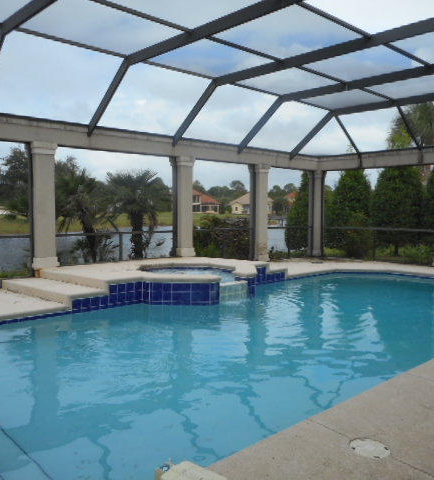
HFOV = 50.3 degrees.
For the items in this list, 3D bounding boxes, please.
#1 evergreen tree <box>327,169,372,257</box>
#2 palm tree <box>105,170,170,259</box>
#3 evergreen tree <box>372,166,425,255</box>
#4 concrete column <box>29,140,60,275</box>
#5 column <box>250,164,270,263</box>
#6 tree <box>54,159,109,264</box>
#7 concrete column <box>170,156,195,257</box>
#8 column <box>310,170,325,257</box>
[{"bbox_3d":[4.873,-1.136,16.495,1.700,3.260,1.700,1,4,16],"label":"evergreen tree"},{"bbox_3d":[-2.251,-0.427,12.626,1.750,2.990,1.750,0,4,-10],"label":"palm tree"},{"bbox_3d":[6.015,-1.113,15.391,1.900,3.270,1.900,2,4,21],"label":"evergreen tree"},{"bbox_3d":[-3.336,-0.645,8.838,0.430,2.310,0.430,-3,5,-42],"label":"concrete column"},{"bbox_3d":[1.173,-0.724,12.879,0.430,2.600,0.430,-3,5,-42],"label":"column"},{"bbox_3d":[-3.461,-0.419,11.824,1.600,3.070,1.600,-1,4,-16],"label":"tree"},{"bbox_3d":[-0.815,-0.776,11.091,0.430,2.300,0.430,-3,5,-42],"label":"concrete column"},{"bbox_3d":[3.163,-0.832,14.658,0.430,2.640,0.430,-3,5,-42],"label":"column"}]

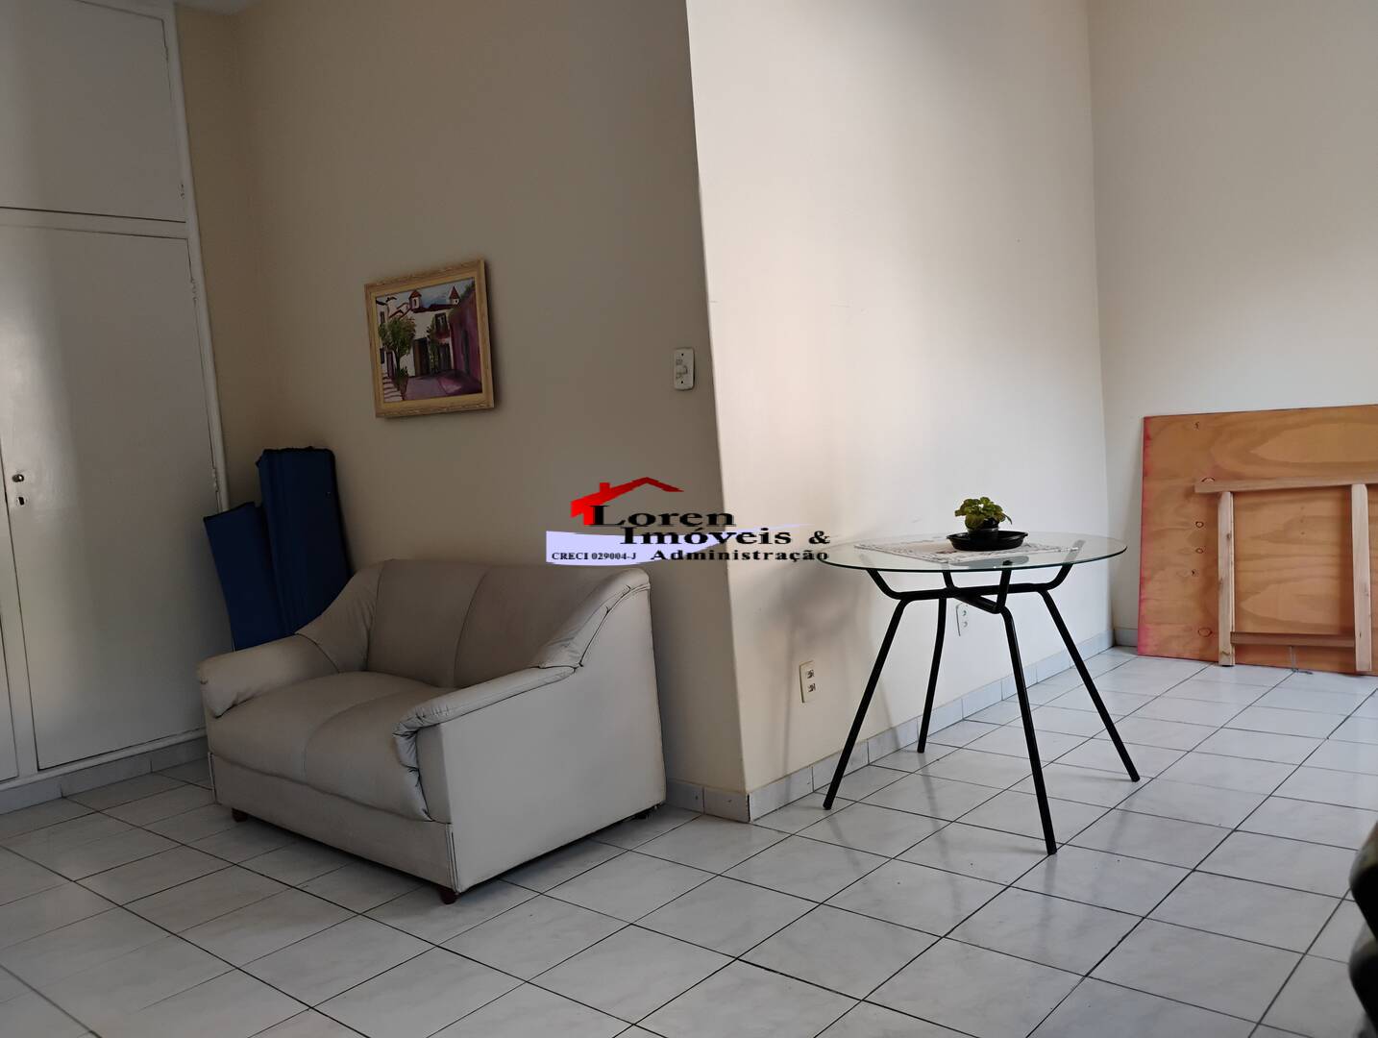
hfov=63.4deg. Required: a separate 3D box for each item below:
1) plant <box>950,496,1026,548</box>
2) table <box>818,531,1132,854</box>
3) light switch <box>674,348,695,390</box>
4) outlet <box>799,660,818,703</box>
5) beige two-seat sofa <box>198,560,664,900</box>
[{"bbox_3d":[0.875,0.008,3.282,0.232,0.146,0.232,-3,4,15],"label":"plant"},{"bbox_3d":[0.865,0.468,3.392,0.905,0.762,0.905,-1,6,41],"label":"table"},{"bbox_3d":[-0.015,-0.429,3.199,0.072,0.118,0.013,-1,6,42],"label":"light switch"},{"bbox_3d":[0.374,0.502,3.450,0.012,0.117,0.073,-1,6,42],"label":"outlet"},{"bbox_3d":[-0.871,0.578,3.562,1.370,0.785,0.810,0,6,42],"label":"beige two-seat sofa"}]

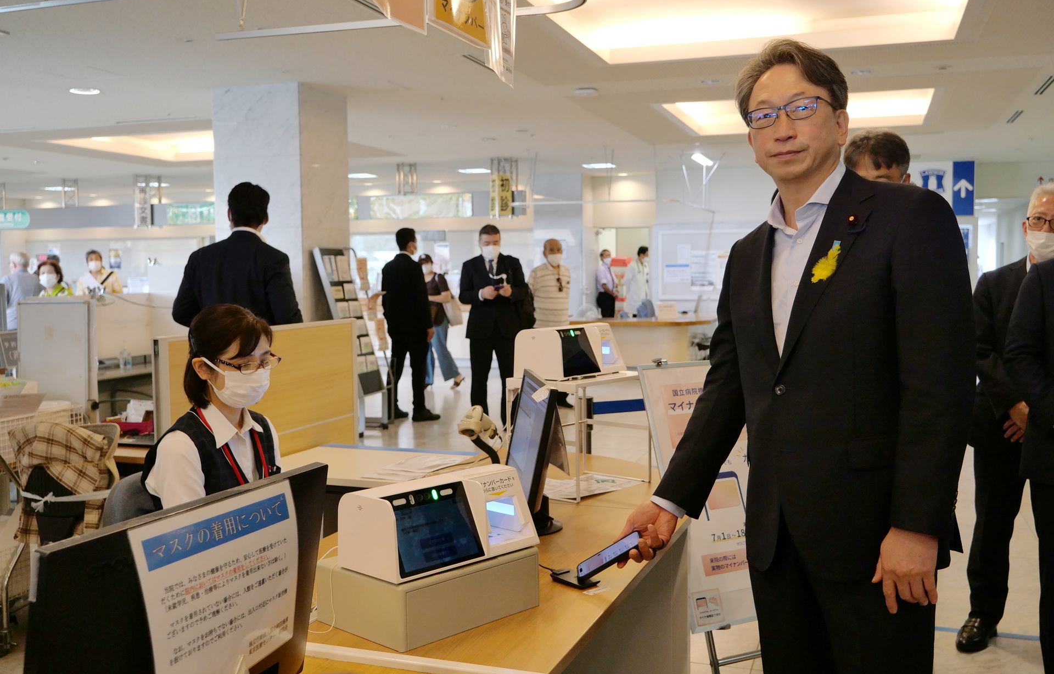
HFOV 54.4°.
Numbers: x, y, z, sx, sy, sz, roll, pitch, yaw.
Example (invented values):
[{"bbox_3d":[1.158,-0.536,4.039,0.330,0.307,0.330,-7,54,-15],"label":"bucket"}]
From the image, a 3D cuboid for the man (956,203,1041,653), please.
[{"bbox_3d":[1.835,0.280,3.699,0.520,1.666,0.350,2,5,31],"label":"man"}]

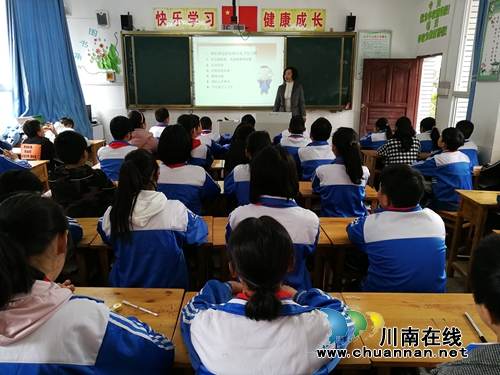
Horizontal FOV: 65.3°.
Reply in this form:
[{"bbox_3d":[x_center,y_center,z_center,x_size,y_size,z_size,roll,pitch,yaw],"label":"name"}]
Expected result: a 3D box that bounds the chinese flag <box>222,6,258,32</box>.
[{"bbox_3d":[-0.171,-2.885,6.687,0.618,0.407,0.015,0,14,-1],"label":"chinese flag"}]

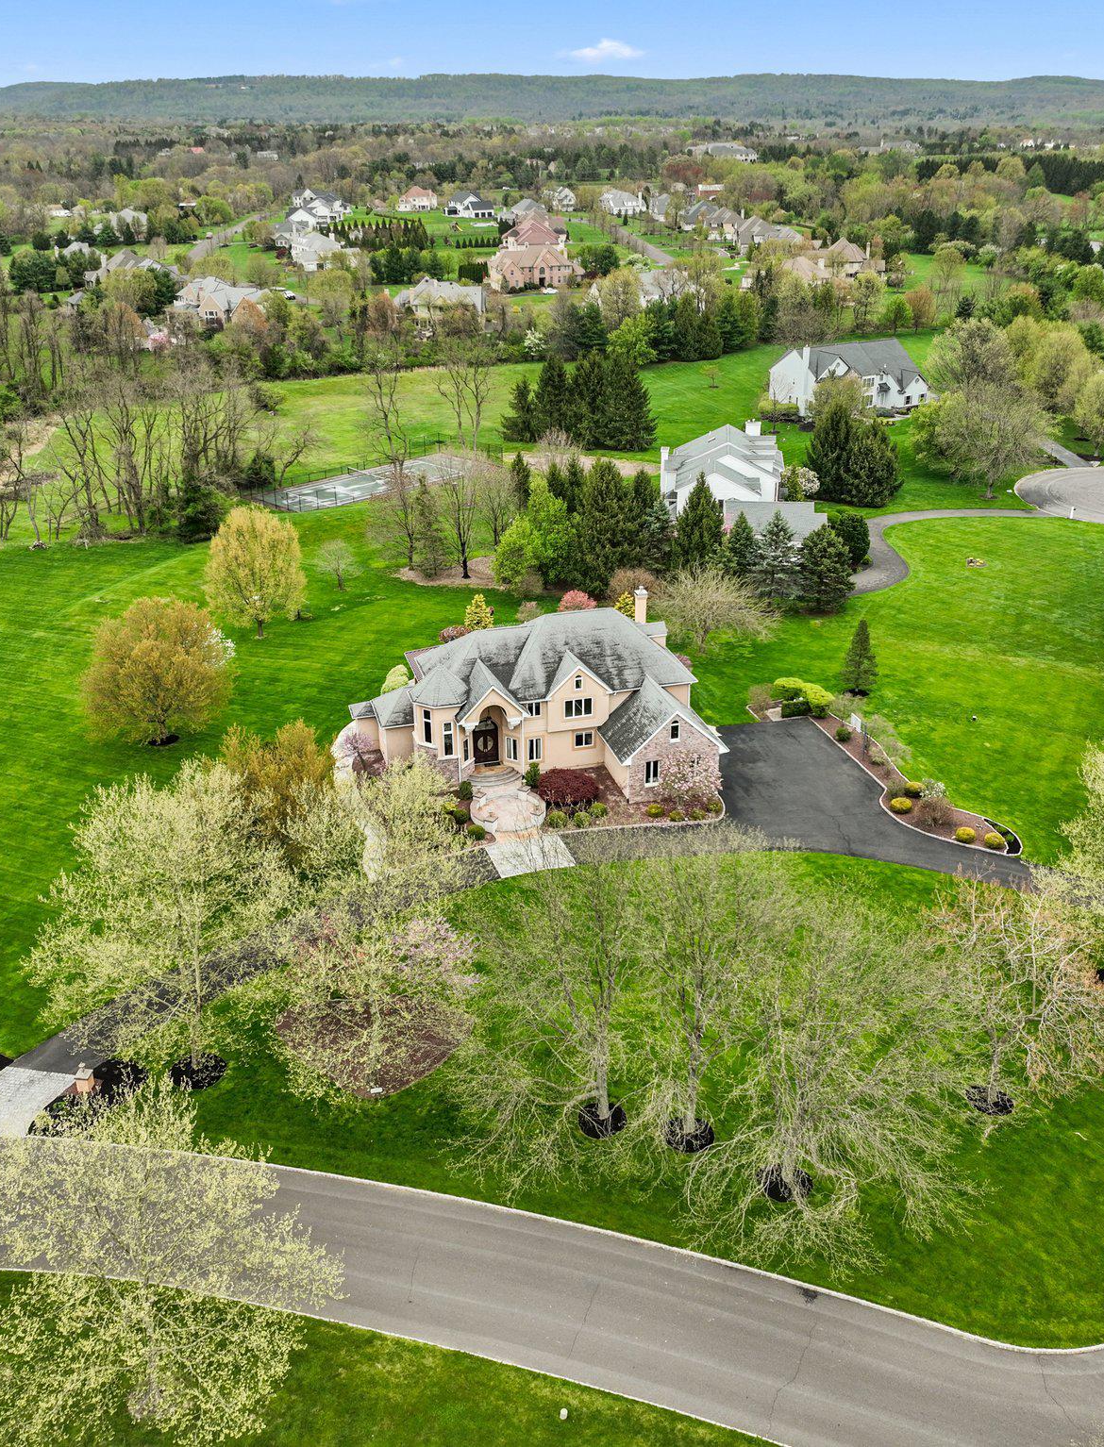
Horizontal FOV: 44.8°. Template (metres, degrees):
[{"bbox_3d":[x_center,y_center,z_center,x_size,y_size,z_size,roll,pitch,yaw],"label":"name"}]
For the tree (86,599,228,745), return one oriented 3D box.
[{"bbox_3d":[-32.500,-4.090,108.260,11.300,11.700,11.300,0,25,0],"label":"tree"}]

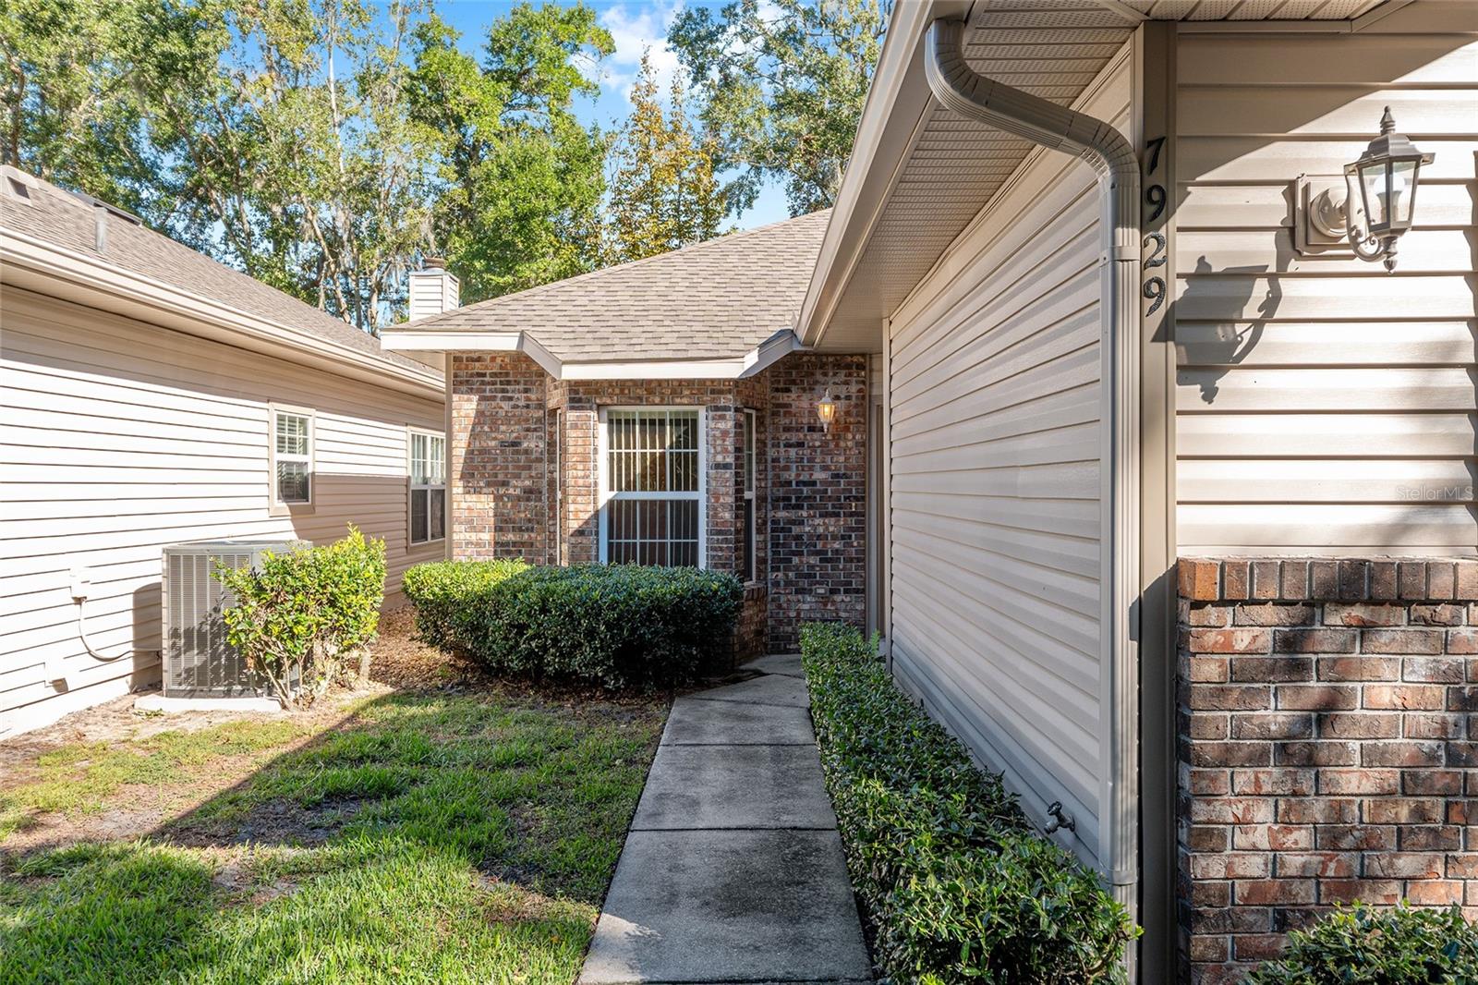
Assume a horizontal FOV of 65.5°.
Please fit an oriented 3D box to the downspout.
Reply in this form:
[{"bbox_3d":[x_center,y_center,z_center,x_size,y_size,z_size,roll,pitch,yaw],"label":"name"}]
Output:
[{"bbox_3d":[0.735,0.090,2.885,0.515,2.530,0.110,0,0,0],"label":"downspout"}]

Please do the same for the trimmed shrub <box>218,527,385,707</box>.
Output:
[{"bbox_3d":[-3.040,0.865,8.080,1.080,1.180,1.000,0,0,0],"label":"trimmed shrub"}]

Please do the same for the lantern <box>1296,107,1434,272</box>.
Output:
[{"bbox_3d":[1.455,-0.676,2.660,0.178,0.370,0.345,0,0,0],"label":"lantern"}]

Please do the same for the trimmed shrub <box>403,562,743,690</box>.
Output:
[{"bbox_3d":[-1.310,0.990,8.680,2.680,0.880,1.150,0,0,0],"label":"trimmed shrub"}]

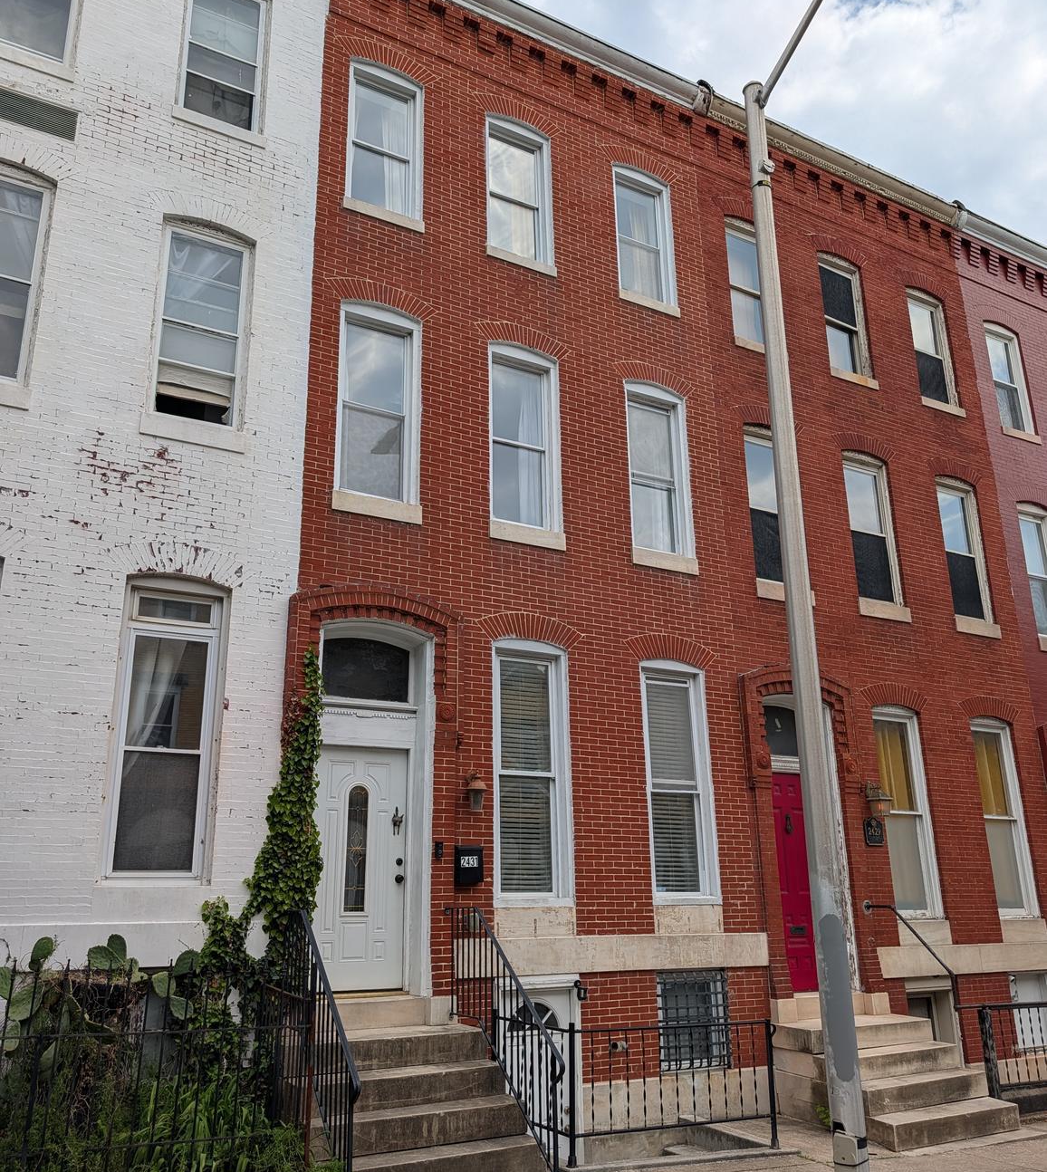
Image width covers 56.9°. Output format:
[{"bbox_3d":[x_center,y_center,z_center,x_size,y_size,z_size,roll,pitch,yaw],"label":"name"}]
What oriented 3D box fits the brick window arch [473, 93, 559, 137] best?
[{"bbox_3d":[-0.086,-5.579,11.487,1.200,0.325,0.110,9,-21,-27],"label":"brick window arch"}]

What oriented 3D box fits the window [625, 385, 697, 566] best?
[{"bbox_3d":[1.453,-1.287,10.714,0.840,2.143,0.180,9,-20,-27],"label":"window"}]

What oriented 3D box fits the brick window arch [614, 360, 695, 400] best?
[{"bbox_3d":[1.495,-2.402,11.234,1.177,0.322,0.120,9,-21,-27],"label":"brick window arch"}]

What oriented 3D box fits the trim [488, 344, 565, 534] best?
[{"bbox_3d":[0.000,-1.603,10.207,0.840,2.160,0.140,9,-21,-27],"label":"trim"}]

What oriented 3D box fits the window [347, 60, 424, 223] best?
[{"bbox_3d":[-1.458,-4.637,10.066,0.832,1.836,0.150,9,-21,-27],"label":"window"}]

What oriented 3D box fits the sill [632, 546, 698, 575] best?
[{"bbox_3d":[1.453,-0.239,10.196,0.836,0.192,0.160,9,-21,-27],"label":"sill"}]

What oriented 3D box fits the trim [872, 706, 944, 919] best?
[{"bbox_3d":[4.269,2.540,10.930,0.785,2.337,0.150,9,-21,-27],"label":"trim"}]

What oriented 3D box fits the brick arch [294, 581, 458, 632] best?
[{"bbox_3d":[-1.322,0.193,8.718,1.580,0.380,0.180,9,-21,-27],"label":"brick arch"}]

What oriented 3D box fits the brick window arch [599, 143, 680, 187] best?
[{"bbox_3d":[1.440,-5.316,12.201,1.185,0.318,0.120,9,-21,-27],"label":"brick window arch"}]

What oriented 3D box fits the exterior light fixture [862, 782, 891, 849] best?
[{"bbox_3d":[3.983,2.540,10.802,0.290,0.687,0.240,9,-21,-27],"label":"exterior light fixture"}]

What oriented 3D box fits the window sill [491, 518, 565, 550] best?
[{"bbox_3d":[0.023,-0.476,9.615,0.852,0.173,0.190,9,-20,-27],"label":"window sill"}]

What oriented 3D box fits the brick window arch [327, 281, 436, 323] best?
[{"bbox_3d":[-1.422,-2.840,9.590,1.162,0.306,0.130,9,-20,-27],"label":"brick window arch"}]

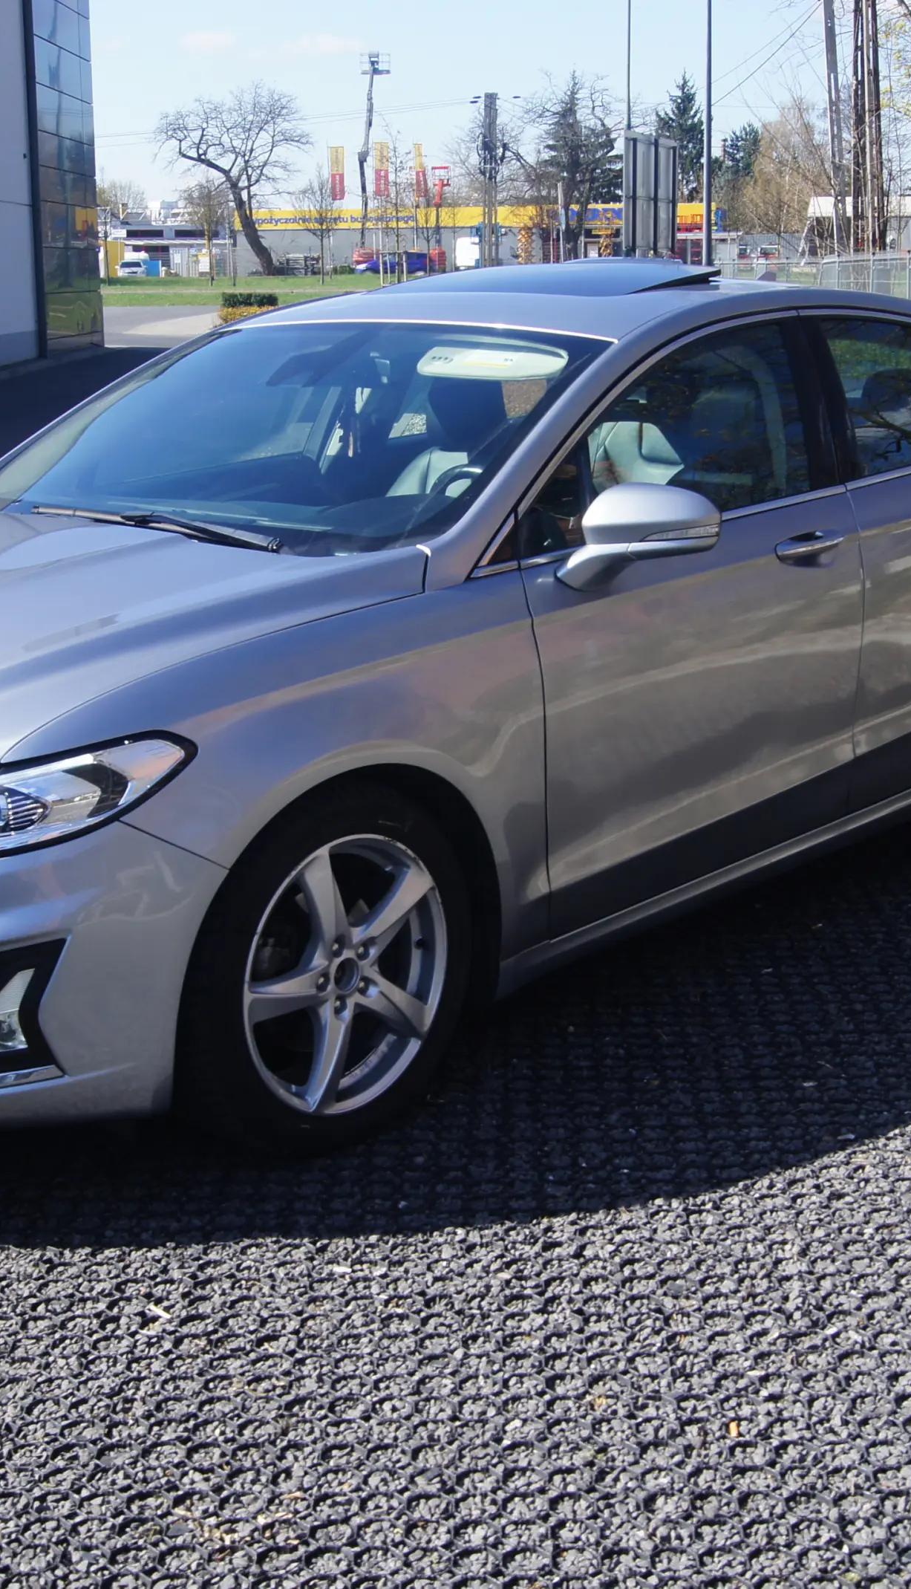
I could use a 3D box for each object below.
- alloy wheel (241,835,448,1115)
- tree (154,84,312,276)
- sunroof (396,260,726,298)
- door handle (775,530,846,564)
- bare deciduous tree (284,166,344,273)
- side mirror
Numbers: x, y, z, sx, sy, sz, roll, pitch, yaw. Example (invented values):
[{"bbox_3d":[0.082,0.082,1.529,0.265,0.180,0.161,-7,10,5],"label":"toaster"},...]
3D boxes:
[{"bbox_3d":[-0.247,0.304,3.523,0.190,0.490,0.490,11,19,42],"label":"alloy wheel"},{"bbox_3d":[-13.434,-36.974,119.873,9.443,11.022,8.500,-3,14,-6],"label":"tree"},{"bbox_3d":[0.196,-1.255,4.856,0.840,0.070,0.460,11,24,42],"label":"sunroof"},{"bbox_3d":[0.761,-0.532,4.261,0.060,0.052,0.245,11,19,42],"label":"door handle"},{"bbox_3d":[-7.202,-29.138,101.711,3.148,5.871,3.000,-2,14,-3],"label":"bare deciduous tree"},{"bbox_3d":[0.337,-0.500,3.753,0.240,0.185,0.250,11,19,42],"label":"side mirror"}]

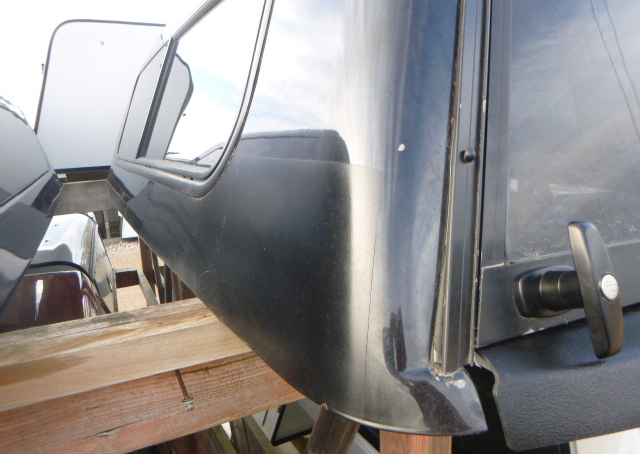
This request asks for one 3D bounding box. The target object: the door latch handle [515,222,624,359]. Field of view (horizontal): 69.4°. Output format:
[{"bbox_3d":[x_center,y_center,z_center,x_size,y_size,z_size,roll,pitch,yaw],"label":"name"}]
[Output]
[{"bbox_3d":[0.216,0.052,0.387,0.082,0.108,0.058,-5,-8,-26],"label":"door latch handle"}]

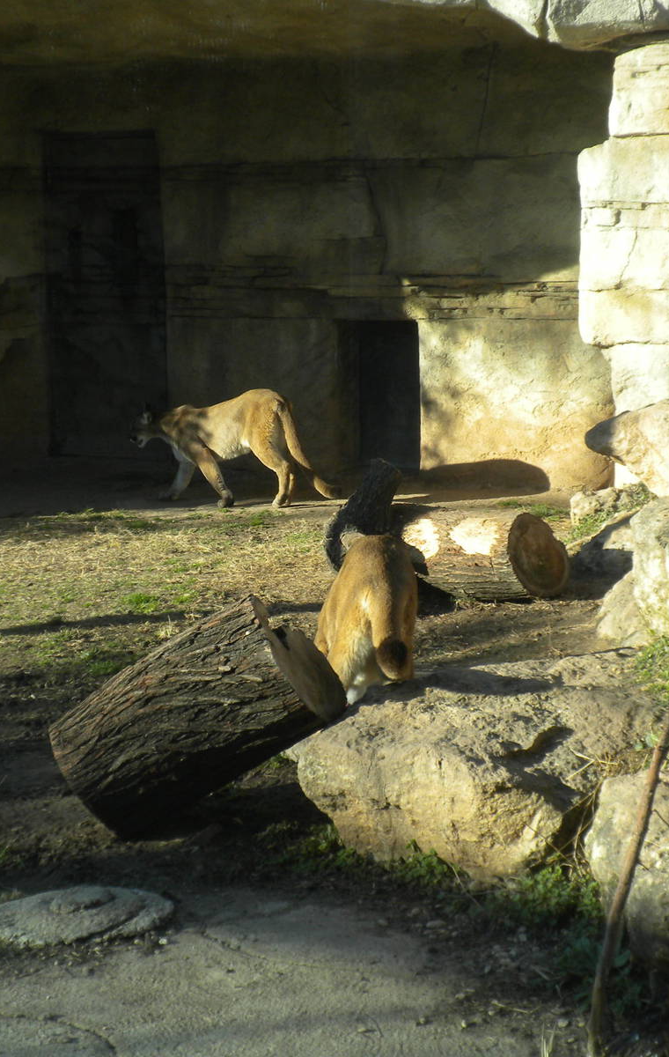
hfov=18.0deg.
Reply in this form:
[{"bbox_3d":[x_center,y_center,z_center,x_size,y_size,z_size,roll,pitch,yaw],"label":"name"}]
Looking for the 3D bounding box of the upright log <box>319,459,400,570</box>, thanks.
[{"bbox_3d":[0.139,-0.050,10.100,0.300,0.540,0.300,14,8,-2],"label":"upright log"}]

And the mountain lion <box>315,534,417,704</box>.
[{"bbox_3d":[0.116,0.378,6.990,0.340,0.680,1.200,0,8,4],"label":"mountain lion"}]

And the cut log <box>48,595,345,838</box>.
[{"bbox_3d":[-0.380,0.500,5.943,0.700,0.400,0.400,-31,4,9],"label":"cut log"}]

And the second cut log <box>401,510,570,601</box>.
[{"bbox_3d":[0.603,0.104,9.877,0.820,0.400,0.400,5,10,35],"label":"second cut log"}]

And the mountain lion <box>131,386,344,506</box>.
[{"bbox_3d":[-0.575,-0.478,12.500,1.200,0.690,0.280,2,8,17],"label":"mountain lion"}]

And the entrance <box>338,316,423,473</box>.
[{"bbox_3d":[0.311,-0.800,12.665,0.570,0.920,0.220,4,10,35],"label":"entrance"}]

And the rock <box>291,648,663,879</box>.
[{"bbox_3d":[0.373,0.568,5.207,0.680,0.380,0.800,4,10,33],"label":"rock"}]

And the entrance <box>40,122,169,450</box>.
[{"bbox_3d":[-1.486,-1.514,13.700,0.770,2.100,0.300,-1,8,0],"label":"entrance"}]

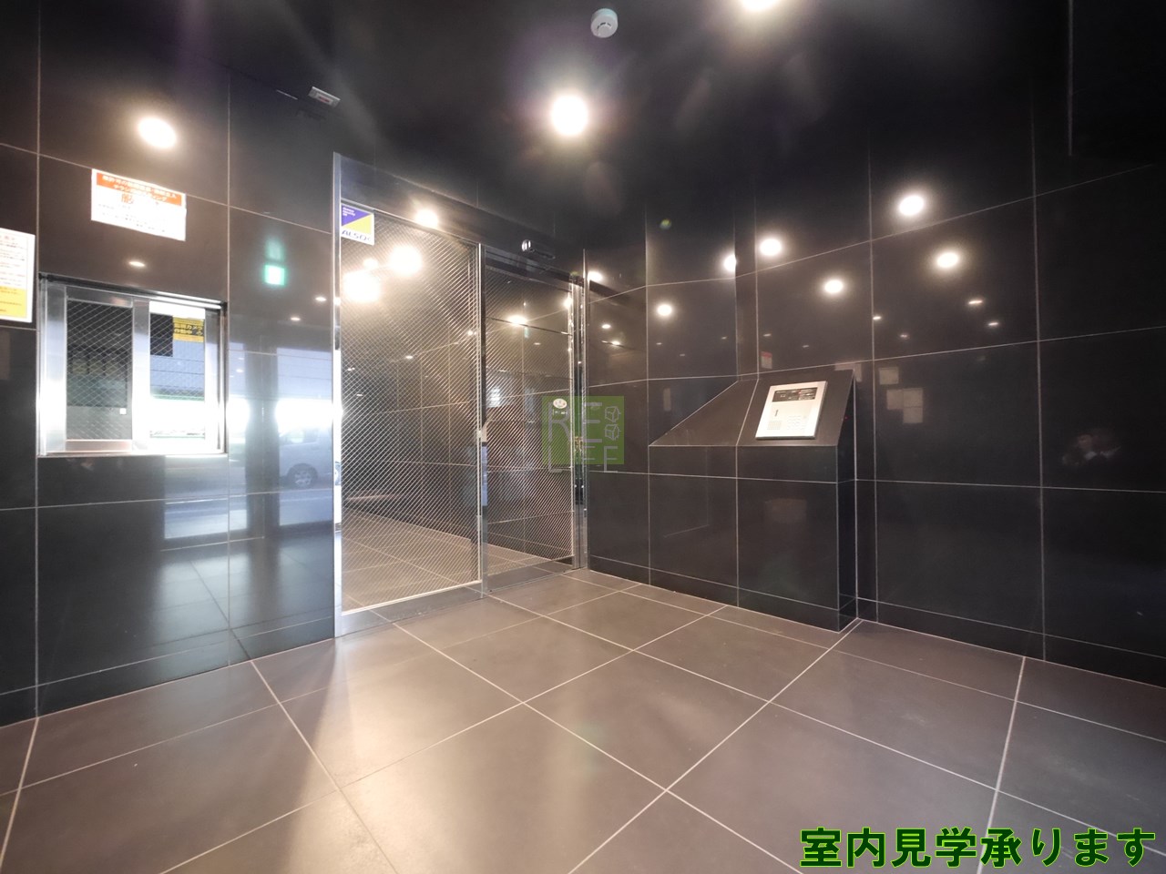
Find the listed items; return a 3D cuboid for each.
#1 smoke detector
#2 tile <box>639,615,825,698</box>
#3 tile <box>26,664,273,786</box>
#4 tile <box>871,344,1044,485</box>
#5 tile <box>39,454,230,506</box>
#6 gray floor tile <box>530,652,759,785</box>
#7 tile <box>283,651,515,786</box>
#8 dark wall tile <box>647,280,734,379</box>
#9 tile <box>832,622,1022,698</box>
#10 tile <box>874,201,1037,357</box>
[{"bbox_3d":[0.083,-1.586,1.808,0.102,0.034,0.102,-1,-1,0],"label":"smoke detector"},{"bbox_3d":[0.652,0.936,2.073,0.600,0.010,0.600,0,-1,-44],"label":"tile"},{"bbox_3d":[-1.445,0.945,1.619,0.597,0.012,0.475,0,-1,-44],"label":"tile"},{"bbox_3d":[1.679,-0.088,2.165,0.010,0.603,0.596,0,-1,-44],"label":"tile"},{"bbox_3d":[-1.656,0.154,1.776,0.520,0.177,0.012,0,-1,-44],"label":"tile"},{"bbox_3d":[0.219,0.930,1.645,0.600,0.010,0.600,0,-1,-44],"label":"gray floor tile"},{"bbox_3d":[-0.629,0.939,1.655,0.600,0.010,0.600,0,-1,-44],"label":"tile"},{"bbox_3d":[0.676,-0.669,2.963,0.542,0.603,0.012,-1,-1,15],"label":"dark wall tile"},{"bbox_3d":[1.464,0.928,2.023,0.488,0.010,0.600,0,-1,-44],"label":"tile"},{"bbox_3d":[1.662,-0.688,2.158,0.010,0.601,0.595,0,-1,-44],"label":"tile"}]

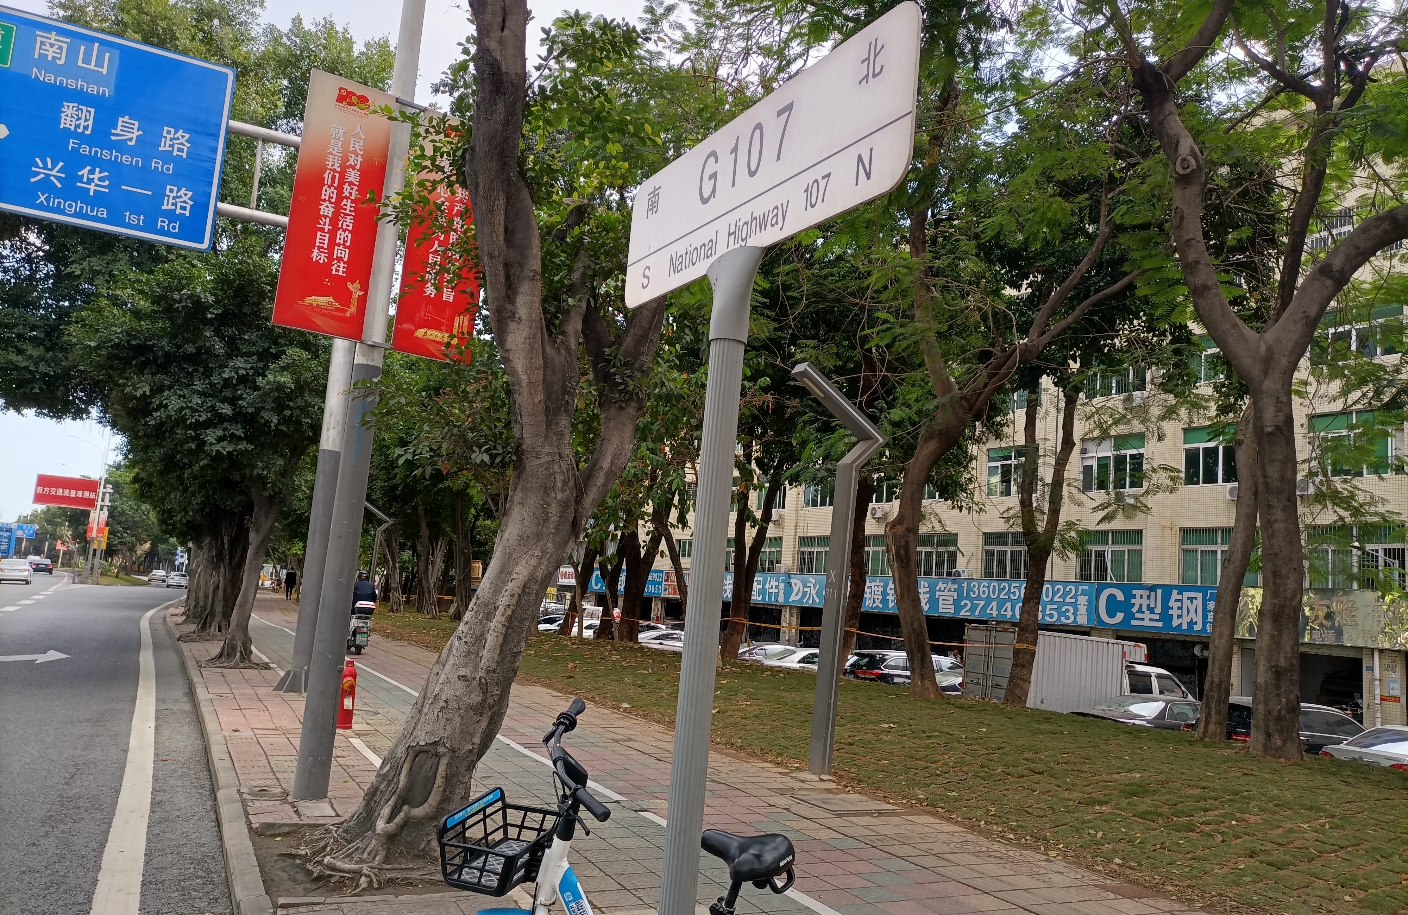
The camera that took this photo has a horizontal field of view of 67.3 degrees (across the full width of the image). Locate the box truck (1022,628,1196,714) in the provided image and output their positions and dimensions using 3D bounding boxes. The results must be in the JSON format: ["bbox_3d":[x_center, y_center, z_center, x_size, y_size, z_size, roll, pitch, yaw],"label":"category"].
[{"bbox_3d":[8.948,5.435,24.662,5.800,2.560,1.760,8,-9,-25],"label":"box truck"}]

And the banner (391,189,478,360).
[{"bbox_3d":[-1.867,-1.604,7.724,0.600,1.810,0.030,11,-10,-33],"label":"banner"}]

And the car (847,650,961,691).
[{"bbox_3d":[6.414,6.425,29.968,4.700,1.680,1.880,9,-9,-27],"label":"car"}]

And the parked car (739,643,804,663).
[{"bbox_3d":[2.306,6.823,34.213,4.750,1.460,1.820,9,-9,-29],"label":"parked car"}]

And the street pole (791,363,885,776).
[{"bbox_3d":[1.227,1.058,10.182,1.090,3.850,0.200,10,-9,-31],"label":"street pole"}]

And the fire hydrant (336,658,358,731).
[{"bbox_3d":[-3.469,2.309,10.324,0.200,0.650,0.270,8,-9,-21],"label":"fire hydrant"}]

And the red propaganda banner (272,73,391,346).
[{"bbox_3d":[-2.529,-1.735,7.289,0.600,1.810,0.030,11,-10,-33],"label":"red propaganda banner"}]

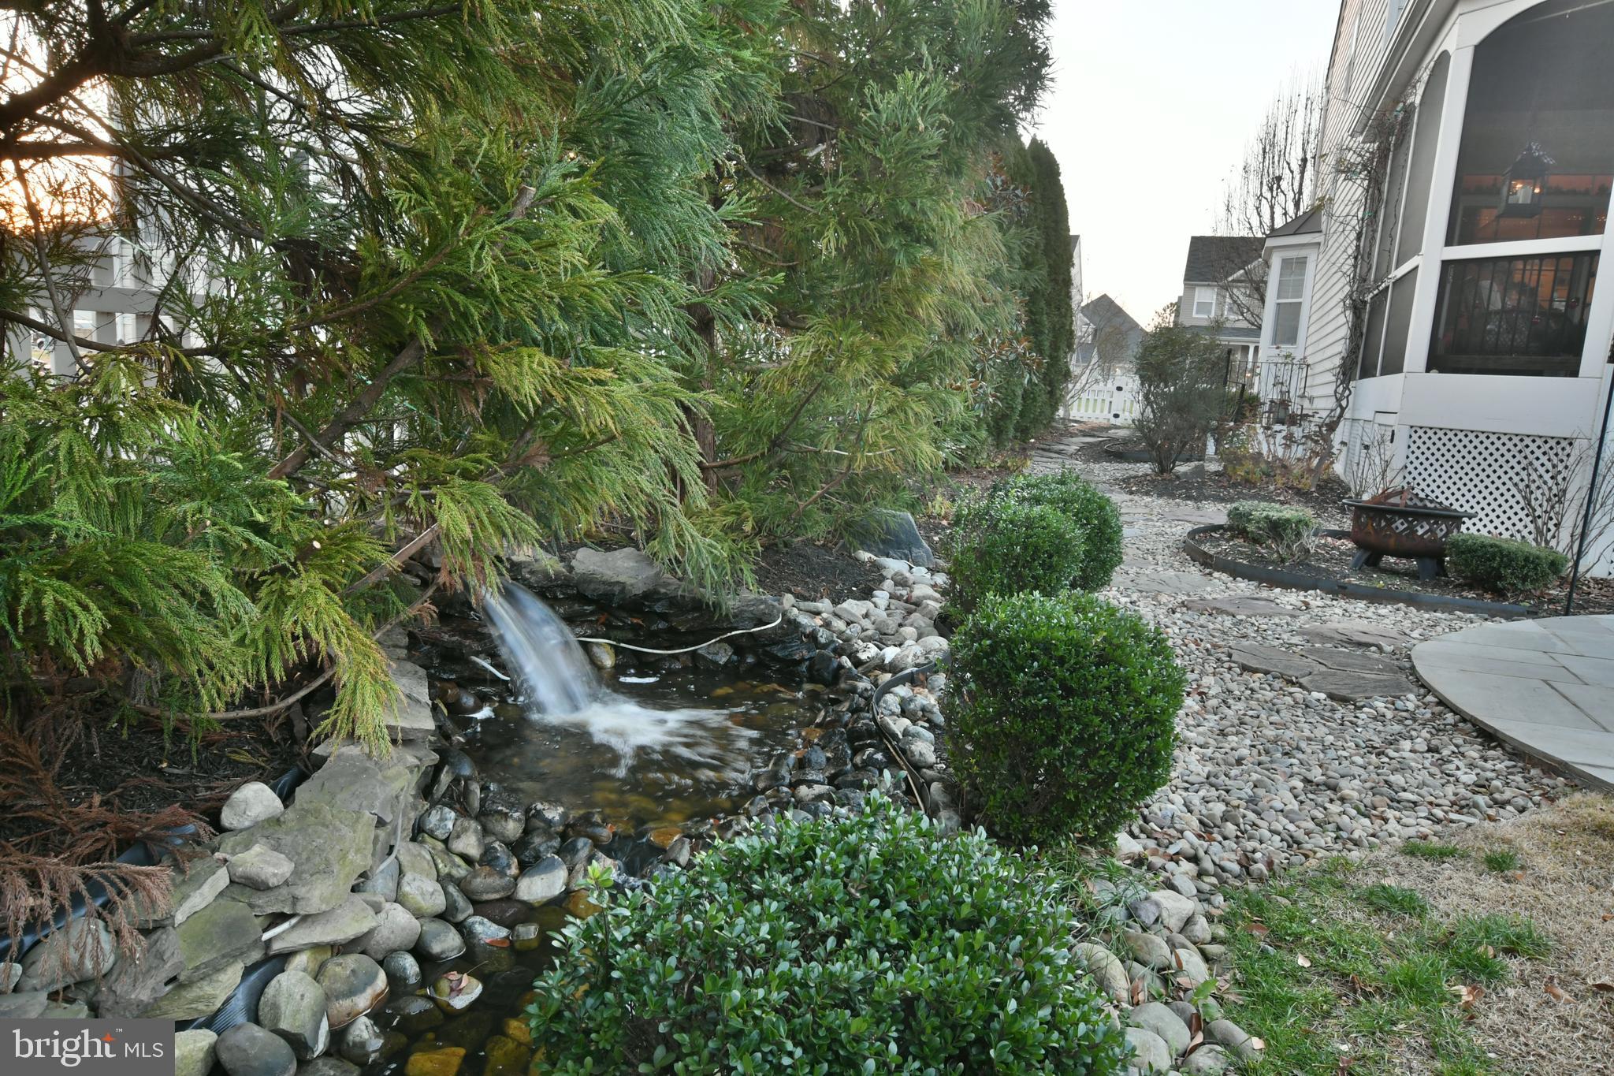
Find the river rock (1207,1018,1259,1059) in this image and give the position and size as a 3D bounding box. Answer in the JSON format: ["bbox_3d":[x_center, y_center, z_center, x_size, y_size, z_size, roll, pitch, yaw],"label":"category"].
[{"bbox_3d":[0.833,0.977,2.099,0.076,0.057,0.113,-1,10,-28],"label":"river rock"}]

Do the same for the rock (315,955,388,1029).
[{"bbox_3d":[-1.060,1.063,2.512,0.165,0.154,0.205,-2,9,-23],"label":"rock"}]

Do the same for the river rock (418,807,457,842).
[{"bbox_3d":[-1.064,0.826,3.103,0.113,0.091,0.105,1,9,-18],"label":"river rock"}]

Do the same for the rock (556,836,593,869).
[{"bbox_3d":[-0.718,0.991,3.347,0.116,0.109,0.146,0,9,-12],"label":"rock"}]

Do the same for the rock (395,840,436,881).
[{"bbox_3d":[-1.103,0.922,3.038,0.118,0.121,0.162,-1,9,-20],"label":"rock"}]

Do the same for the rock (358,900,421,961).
[{"bbox_3d":[-1.043,0.979,2.676,0.161,0.131,0.175,-1,9,-22],"label":"rock"}]

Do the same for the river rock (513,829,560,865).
[{"bbox_3d":[-0.844,0.975,3.358,0.157,0.131,0.175,0,9,-14],"label":"river rock"}]

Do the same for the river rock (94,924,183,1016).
[{"bbox_3d":[-1.262,0.816,2.029,0.171,0.129,0.157,0,9,-20],"label":"river rock"}]

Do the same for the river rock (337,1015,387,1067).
[{"bbox_3d":[-0.896,1.011,2.162,0.099,0.094,0.096,0,9,-20],"label":"river rock"}]

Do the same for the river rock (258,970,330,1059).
[{"bbox_3d":[-1.014,0.941,2.130,0.129,0.141,0.174,2,9,-10],"label":"river rock"}]

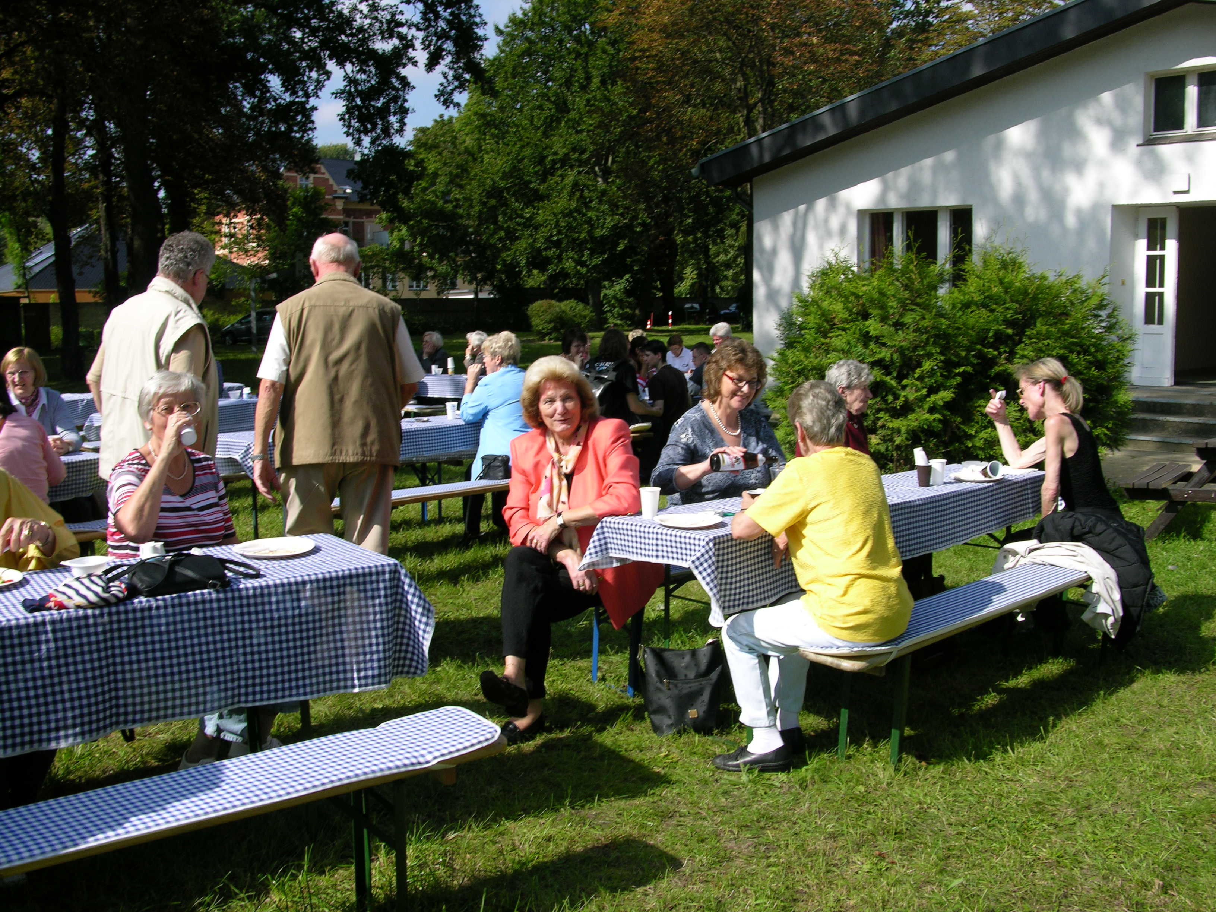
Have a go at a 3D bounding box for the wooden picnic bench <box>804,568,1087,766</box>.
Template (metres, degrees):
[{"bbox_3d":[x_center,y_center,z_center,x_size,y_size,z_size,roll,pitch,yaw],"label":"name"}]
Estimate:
[{"bbox_3d":[1.408,0.714,4.370,0.270,0.485,2.200,7,10,43],"label":"wooden picnic bench"}]

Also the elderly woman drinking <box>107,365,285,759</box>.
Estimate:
[{"bbox_3d":[-1.272,0.382,3.737,0.540,1.270,0.720,-4,8,-32],"label":"elderly woman drinking"}]

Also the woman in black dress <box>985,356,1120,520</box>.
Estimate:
[{"bbox_3d":[1.844,0.235,5.086,0.740,1.310,0.480,5,8,42],"label":"woman in black dress"}]

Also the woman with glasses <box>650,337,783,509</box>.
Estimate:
[{"bbox_3d":[0.582,0.223,4.916,0.520,1.370,0.760,-6,8,-40],"label":"woman with glasses"}]

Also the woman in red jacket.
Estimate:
[{"bbox_3d":[-0.132,0.302,4.351,0.580,1.290,0.740,2,7,16],"label":"woman in red jacket"}]

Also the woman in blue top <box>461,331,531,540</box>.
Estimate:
[{"bbox_3d":[-0.611,-0.077,7.436,0.760,1.350,0.480,5,8,39],"label":"woman in blue top"}]

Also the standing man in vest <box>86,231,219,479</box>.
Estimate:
[{"bbox_3d":[-1.760,0.037,4.832,0.550,1.790,0.390,2,7,21],"label":"standing man in vest"}]

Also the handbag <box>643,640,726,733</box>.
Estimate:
[{"bbox_3d":[0.280,0.799,4.302,0.290,0.320,0.150,1,7,9],"label":"handbag"}]

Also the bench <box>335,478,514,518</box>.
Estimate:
[{"bbox_3d":[-0.755,0.403,6.785,0.260,0.480,2.200,7,10,44],"label":"bench"}]

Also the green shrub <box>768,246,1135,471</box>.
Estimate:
[{"bbox_3d":[3.366,-1.022,12.064,3.400,2.050,2.400,6,9,38],"label":"green shrub"}]

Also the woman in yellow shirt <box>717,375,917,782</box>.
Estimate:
[{"bbox_3d":[0.658,0.382,3.866,0.720,1.260,0.500,5,9,34],"label":"woman in yellow shirt"}]

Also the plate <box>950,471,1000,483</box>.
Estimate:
[{"bbox_3d":[1.561,0.092,5.213,0.220,0.022,0.220,0,6,0],"label":"plate"}]

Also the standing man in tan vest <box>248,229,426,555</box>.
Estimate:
[{"bbox_3d":[-1.050,0.027,4.882,0.640,1.790,0.360,-1,6,-9],"label":"standing man in tan vest"}]

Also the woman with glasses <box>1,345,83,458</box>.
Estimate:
[{"bbox_3d":[-2.819,0.110,6.197,0.520,1.320,0.750,-5,8,-37],"label":"woman with glasses"}]

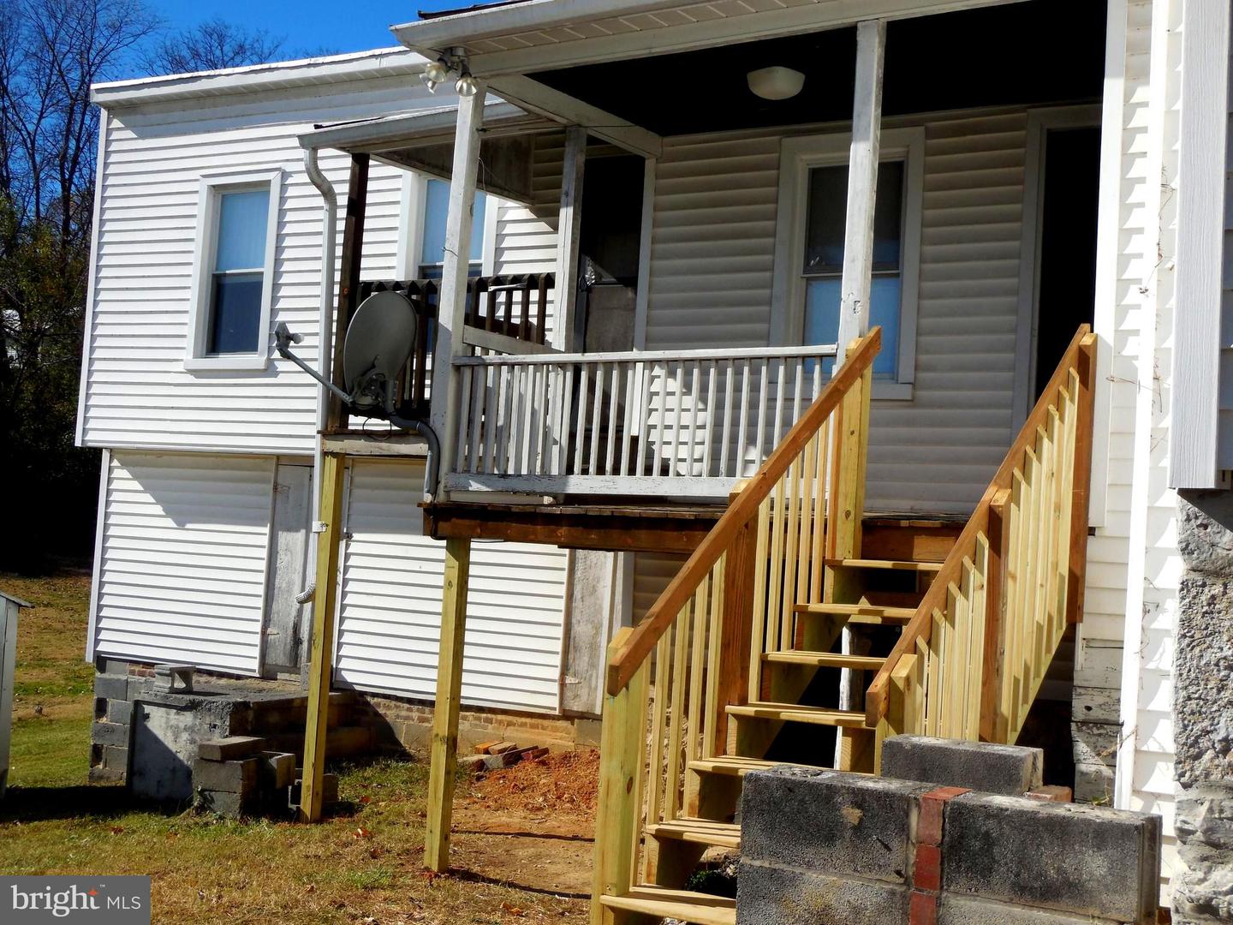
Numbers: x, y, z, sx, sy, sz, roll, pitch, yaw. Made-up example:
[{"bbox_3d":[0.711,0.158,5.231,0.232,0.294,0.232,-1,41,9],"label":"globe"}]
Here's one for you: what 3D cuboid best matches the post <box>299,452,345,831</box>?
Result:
[{"bbox_3d":[-1.844,1.083,10.285,0.090,2.330,0.090,1,-4,34],"label":"post"}]

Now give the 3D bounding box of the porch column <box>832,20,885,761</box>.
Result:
[{"bbox_3d":[1.012,-0.331,7.028,0.090,3.200,0.090,1,-4,34],"label":"porch column"}]

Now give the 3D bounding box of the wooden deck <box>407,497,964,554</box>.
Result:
[{"bbox_3d":[0.972,0.406,8.104,3.340,0.190,2.000,1,-4,34],"label":"wooden deck"}]

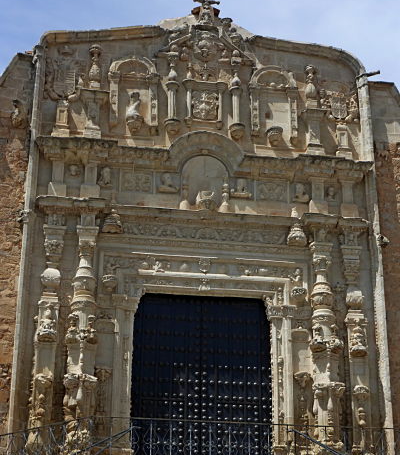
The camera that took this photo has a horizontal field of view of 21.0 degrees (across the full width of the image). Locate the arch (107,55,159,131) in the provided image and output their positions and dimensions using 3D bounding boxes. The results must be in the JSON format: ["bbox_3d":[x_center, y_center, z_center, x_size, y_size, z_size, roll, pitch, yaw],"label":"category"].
[{"bbox_3d":[-1.579,-3.201,25.906,1.160,1.800,0.330,4,-25,-8],"label":"arch"}]

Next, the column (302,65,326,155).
[{"bbox_3d":[2.865,-2.881,27.057,0.520,2.410,0.500,4,-25,-8],"label":"column"}]

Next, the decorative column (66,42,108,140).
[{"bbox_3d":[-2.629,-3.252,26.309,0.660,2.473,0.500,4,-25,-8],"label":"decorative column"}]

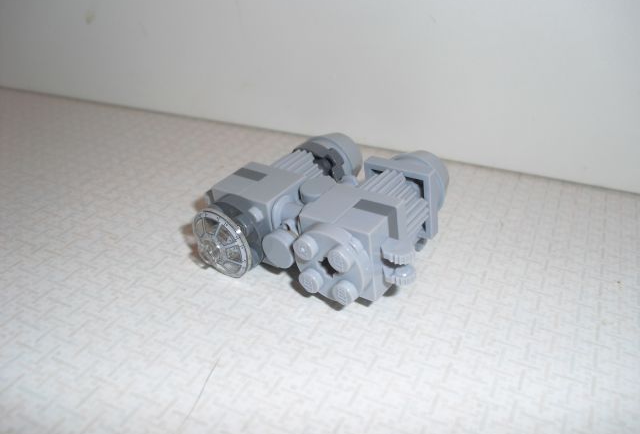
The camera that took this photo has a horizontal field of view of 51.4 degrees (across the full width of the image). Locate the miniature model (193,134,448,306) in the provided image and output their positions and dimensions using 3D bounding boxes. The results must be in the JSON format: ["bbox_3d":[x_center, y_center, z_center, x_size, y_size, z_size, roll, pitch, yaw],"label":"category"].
[{"bbox_3d":[0.001,-0.001,0.150,0.052,0.017,0.049,15,37,32],"label":"miniature model"}]

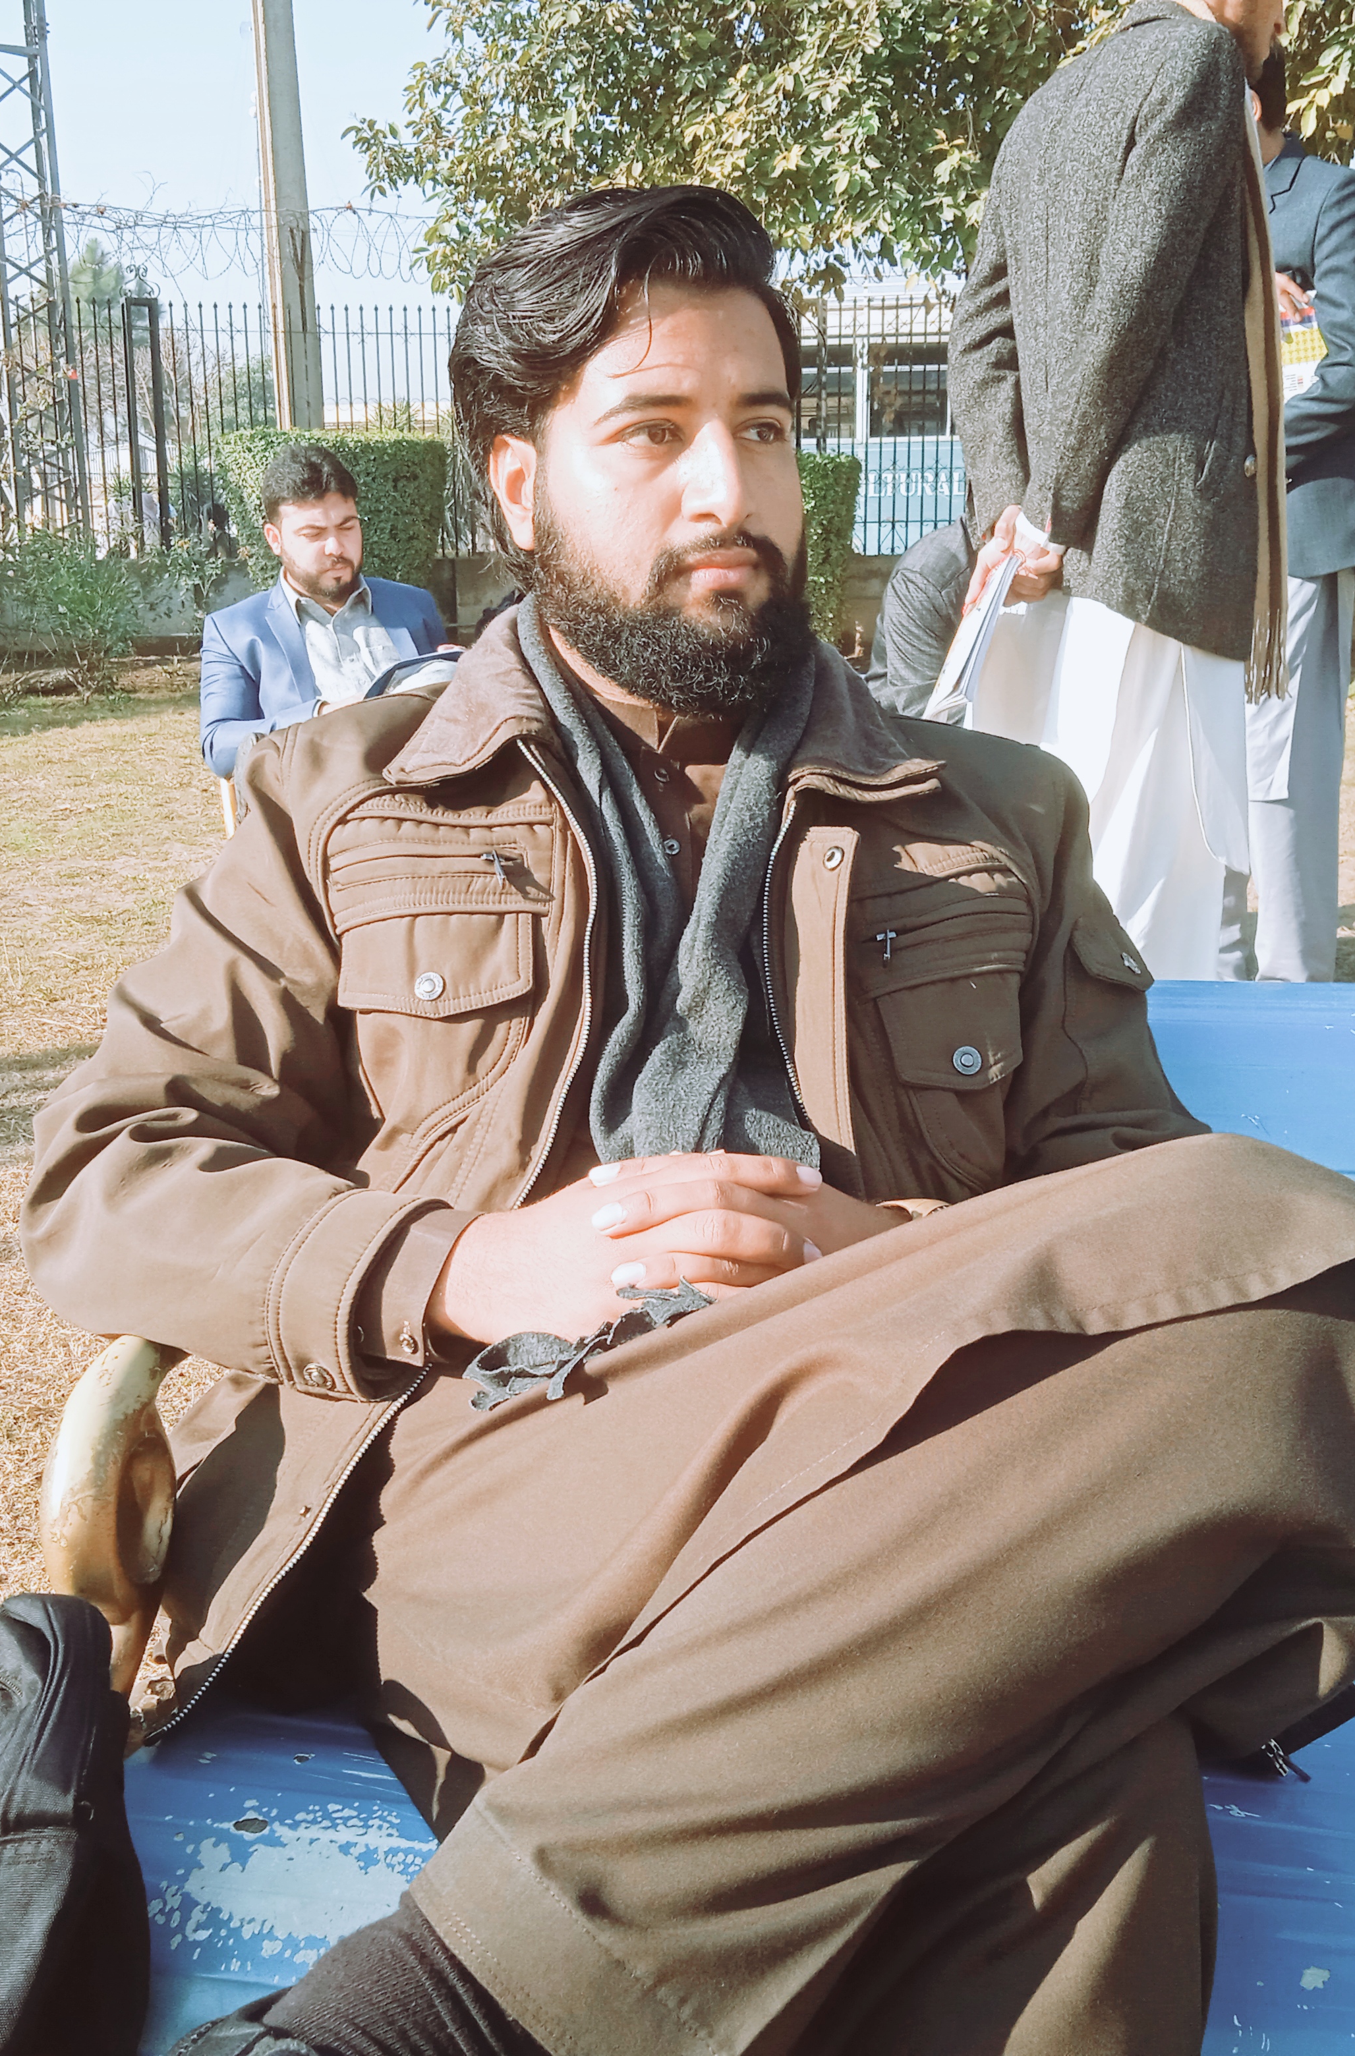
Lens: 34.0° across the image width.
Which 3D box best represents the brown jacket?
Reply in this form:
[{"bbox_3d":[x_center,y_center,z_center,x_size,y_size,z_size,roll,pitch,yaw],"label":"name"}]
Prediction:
[{"bbox_3d":[-0.019,0.051,1.229,0.650,0.570,0.430,-1,12,-4],"label":"brown jacket"}]

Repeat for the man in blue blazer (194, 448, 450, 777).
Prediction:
[{"bbox_3d":[-0.524,-0.405,3.779,0.560,1.170,0.780,-7,14,-27],"label":"man in blue blazer"}]

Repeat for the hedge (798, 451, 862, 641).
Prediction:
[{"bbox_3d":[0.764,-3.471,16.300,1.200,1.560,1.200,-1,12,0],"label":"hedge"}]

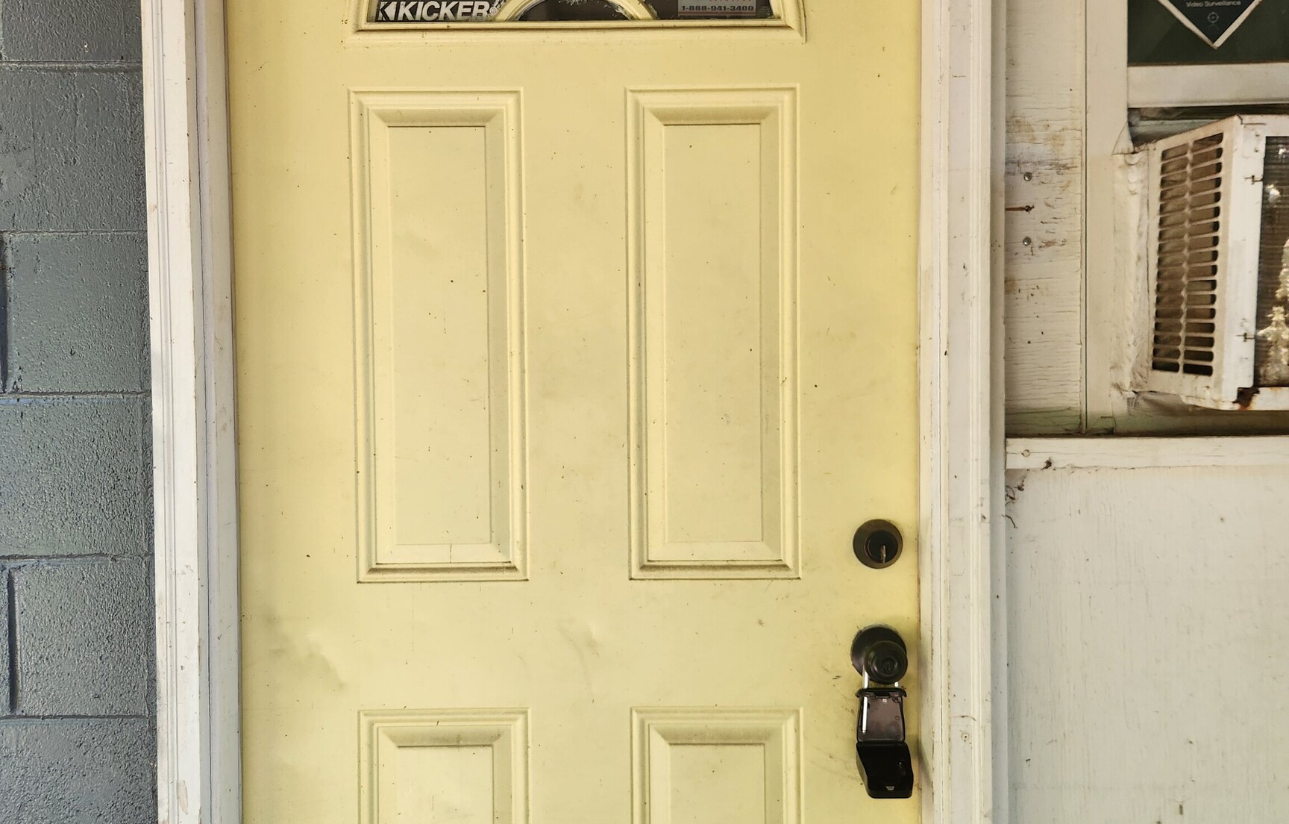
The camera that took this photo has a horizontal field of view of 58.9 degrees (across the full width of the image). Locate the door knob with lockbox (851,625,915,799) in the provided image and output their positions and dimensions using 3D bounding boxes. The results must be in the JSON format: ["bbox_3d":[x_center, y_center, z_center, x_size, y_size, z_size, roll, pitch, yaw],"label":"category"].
[{"bbox_3d":[0.306,0.381,1.454,0.073,0.206,0.075,-1,2,0],"label":"door knob with lockbox"}]

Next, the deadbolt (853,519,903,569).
[{"bbox_3d":[0.303,0.172,1.471,0.064,0.065,0.027,-1,2,0],"label":"deadbolt"}]

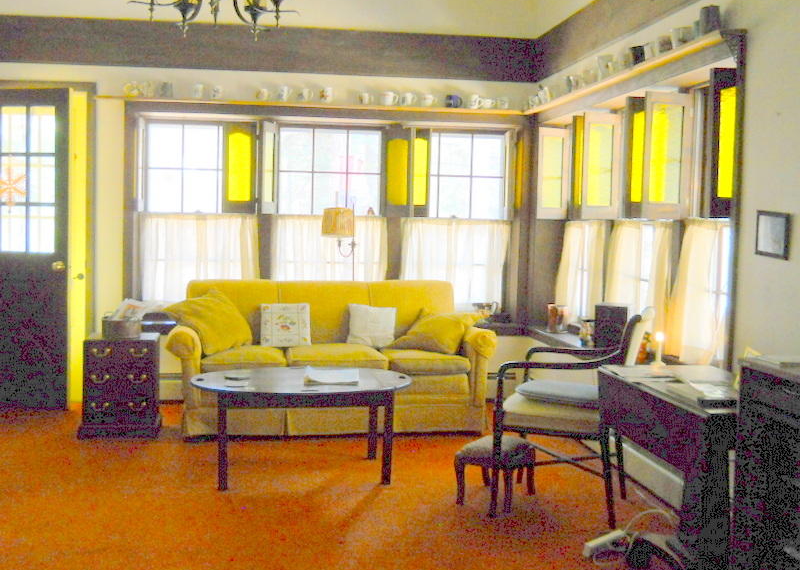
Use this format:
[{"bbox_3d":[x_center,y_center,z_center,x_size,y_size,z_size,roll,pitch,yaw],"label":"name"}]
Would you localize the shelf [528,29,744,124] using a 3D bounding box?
[{"bbox_3d":[1.155,-1.055,4.714,0.123,0.086,2.594,1,4,-8],"label":"shelf"}]

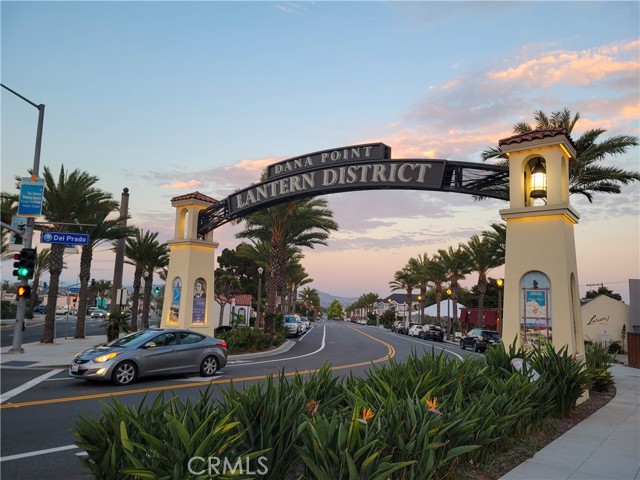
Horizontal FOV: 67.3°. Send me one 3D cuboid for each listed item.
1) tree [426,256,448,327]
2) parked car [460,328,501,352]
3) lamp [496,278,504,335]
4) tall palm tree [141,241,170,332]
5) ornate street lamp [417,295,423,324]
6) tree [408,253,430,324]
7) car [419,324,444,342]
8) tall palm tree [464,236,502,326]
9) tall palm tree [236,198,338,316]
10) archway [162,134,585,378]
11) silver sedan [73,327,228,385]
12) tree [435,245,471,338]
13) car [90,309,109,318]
[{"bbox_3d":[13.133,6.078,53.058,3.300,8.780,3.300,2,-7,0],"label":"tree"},{"bbox_3d":[11.046,6.740,32.722,1.820,1.620,4.500,2,-7,1],"label":"parked car"},{"bbox_3d":[13.503,5.490,36.279,0.550,5.080,0.550,1,-9,1],"label":"lamp"},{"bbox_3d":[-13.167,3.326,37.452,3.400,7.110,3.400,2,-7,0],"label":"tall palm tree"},{"bbox_3d":[12.952,9.699,62.377,0.550,5.050,0.550,1,-9,1],"label":"ornate street lamp"},{"bbox_3d":[12.668,6.653,59.251,3.700,10.050,3.700,1,-9,1],"label":"tree"},{"bbox_3d":[11.486,9.410,49.419,1.820,1.580,4.500,2,-7,1],"label":"car"},{"bbox_3d":[13.011,4.058,39.157,3.800,8.800,3.800,1,-9,1],"label":"tall palm tree"},{"bbox_3d":[-1.907,1.129,26.683,5.400,9.140,5.400,1,-9,1],"label":"tall palm tree"},{"bbox_3d":[0.017,0.777,16.450,15.784,7.008,1.650,-4,-9,38],"label":"archway"},{"bbox_3d":[-4.804,3.250,14.082,1.790,1.435,4.530,-4,-9,39],"label":"silver sedan"},{"bbox_3d":[12.757,4.988,45.674,3.800,9.020,3.800,1,-9,1],"label":"tree"},{"bbox_3d":[-35.320,11.774,77.000,1.820,1.550,4.600,3,-7,-12],"label":"car"}]

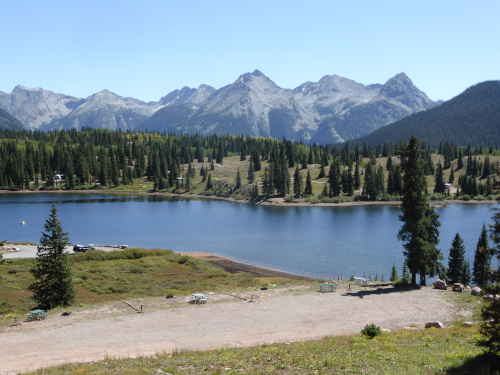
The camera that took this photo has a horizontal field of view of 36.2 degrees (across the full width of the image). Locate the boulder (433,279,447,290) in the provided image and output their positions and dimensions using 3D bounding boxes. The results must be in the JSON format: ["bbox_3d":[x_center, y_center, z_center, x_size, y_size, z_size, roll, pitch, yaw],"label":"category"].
[{"bbox_3d":[23.542,12.024,94.500,1.700,1.200,1.400,0,3,0],"label":"boulder"}]

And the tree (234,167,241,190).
[{"bbox_3d":[-5.033,-4.376,335.000,2.500,9.000,2.500,0,3,0],"label":"tree"}]

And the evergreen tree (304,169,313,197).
[{"bbox_3d":[23.353,-1.583,303.000,3.000,9.900,3.000,0,3,0],"label":"evergreen tree"}]

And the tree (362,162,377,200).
[{"bbox_3d":[48.081,-2.414,308.000,5.000,15.000,5.000,0,3,0],"label":"tree"}]

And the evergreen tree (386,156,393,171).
[{"bbox_3d":[82.005,-14.108,450.000,3.400,8.300,3.400,0,2,0],"label":"evergreen tree"}]

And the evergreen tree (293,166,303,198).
[{"bbox_3d":[21.221,-2.234,342.000,4.000,14.400,4.000,0,2,0],"label":"evergreen tree"}]

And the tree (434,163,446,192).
[{"bbox_3d":[92.077,-4.688,370.000,5.200,14.500,5.000,0,2,0],"label":"tree"}]

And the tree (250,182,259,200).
[{"bbox_3d":[2.112,1.594,305.000,2.600,7.000,2.600,0,3,0],"label":"tree"}]

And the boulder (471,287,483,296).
[{"bbox_3d":[28.159,12.931,95.000,1.450,0.950,1.200,0,2,0],"label":"boulder"}]

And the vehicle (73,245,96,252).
[{"bbox_3d":[-33.902,12.593,157.000,4.600,1.650,1.850,-1,3,-12],"label":"vehicle"}]

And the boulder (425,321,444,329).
[{"bbox_3d":[17.903,13.273,74.000,1.850,0.800,1.400,0,3,0],"label":"boulder"}]

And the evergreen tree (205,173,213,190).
[{"bbox_3d":[-22.013,-2.960,412.000,3.500,9.300,3.500,0,2,0],"label":"evergreen tree"}]

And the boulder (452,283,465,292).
[{"bbox_3d":[25.288,12.147,92.800,1.450,1.000,1.250,0,3,0],"label":"boulder"}]

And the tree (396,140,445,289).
[{"bbox_3d":[22.142,3.135,100.000,6.100,19.400,5.600,0,2,0],"label":"tree"}]

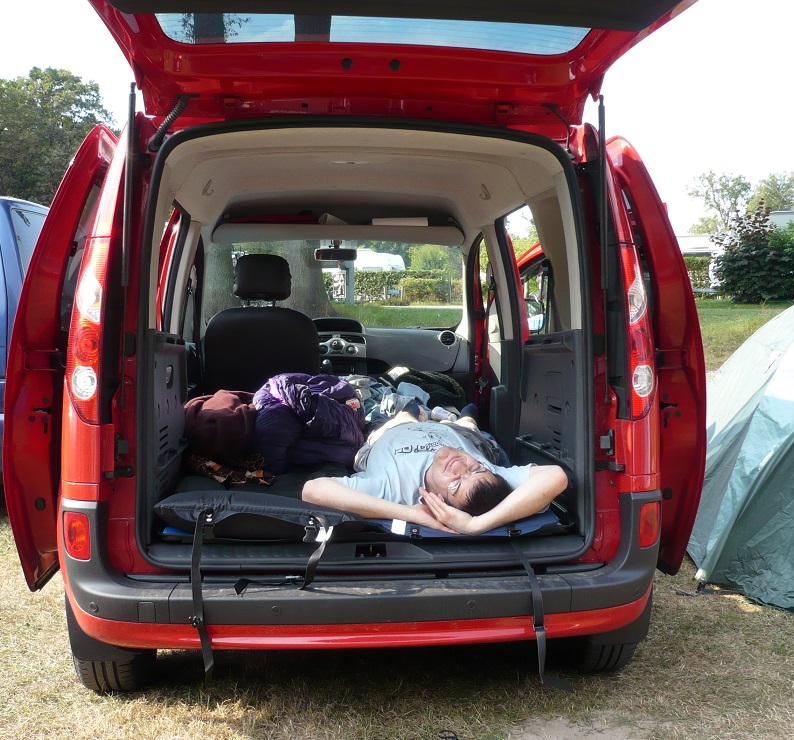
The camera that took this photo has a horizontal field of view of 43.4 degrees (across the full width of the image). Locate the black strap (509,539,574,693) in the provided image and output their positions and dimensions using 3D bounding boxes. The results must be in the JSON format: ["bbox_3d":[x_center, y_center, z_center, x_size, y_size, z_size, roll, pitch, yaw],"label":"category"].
[{"bbox_3d":[0.402,0.685,2.766,0.180,0.420,0.150,0,5,-6],"label":"black strap"}]

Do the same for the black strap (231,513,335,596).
[{"bbox_3d":[-0.306,0.498,2.705,0.270,0.195,0.120,0,5,-6],"label":"black strap"}]

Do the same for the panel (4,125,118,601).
[{"bbox_3d":[-1.014,-0.046,3.365,0.340,1.400,0.880,0,5,-6],"label":"panel"}]

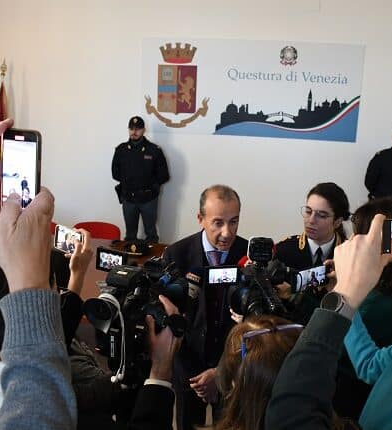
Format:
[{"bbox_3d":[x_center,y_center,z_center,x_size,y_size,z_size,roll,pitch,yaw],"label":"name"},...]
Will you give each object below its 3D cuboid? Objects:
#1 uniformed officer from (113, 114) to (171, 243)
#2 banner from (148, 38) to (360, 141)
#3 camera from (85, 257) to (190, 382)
[{"bbox_3d":[-0.580,-0.091,5.091,0.560,1.820,0.360,3,12,4],"label":"uniformed officer"},{"bbox_3d":[0.572,-1.308,5.098,2.267,0.973,0.020,3,12,4],"label":"banner"},{"bbox_3d":[-0.144,0.253,1.200,0.165,0.200,0.320,4,14,10],"label":"camera"}]

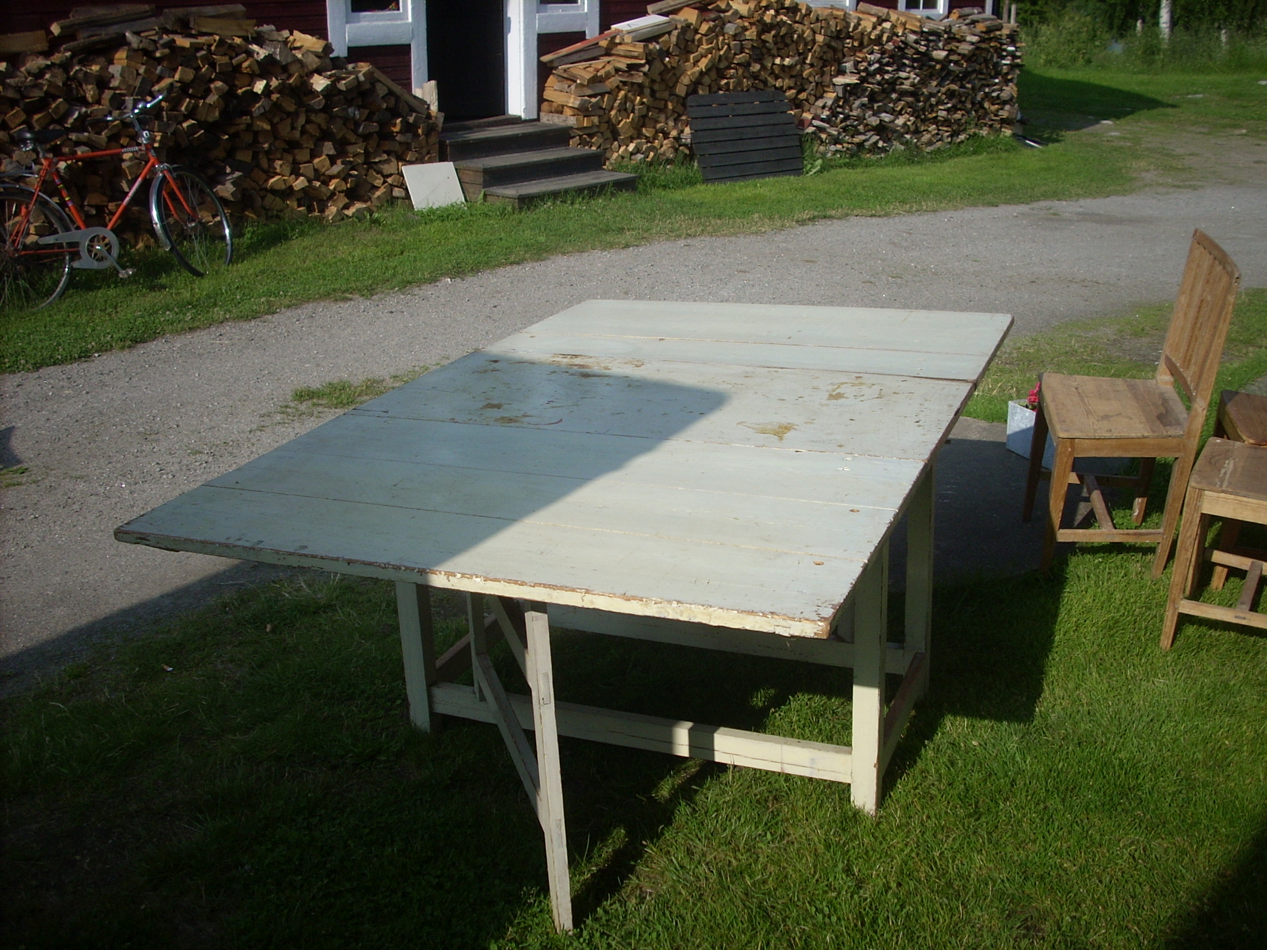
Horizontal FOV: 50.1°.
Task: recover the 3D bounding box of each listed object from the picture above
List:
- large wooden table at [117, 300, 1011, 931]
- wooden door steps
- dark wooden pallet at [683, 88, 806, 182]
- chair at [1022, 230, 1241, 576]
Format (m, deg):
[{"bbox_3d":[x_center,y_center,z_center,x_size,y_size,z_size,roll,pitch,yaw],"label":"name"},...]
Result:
[{"bbox_3d":[0.079,0.199,3.016,1.224,0.755,1.963,5,20,22],"label":"large wooden table"},{"bbox_3d":[-0.940,-2.635,11.381,1.391,0.514,1.401,17,26,39],"label":"wooden door steps"},{"bbox_3d":[0.970,-2.942,11.808,1.056,0.753,0.100,-12,3,-30],"label":"dark wooden pallet"},{"bbox_3d":[1.361,-0.181,3.791,0.411,0.931,0.449,3,27,8],"label":"chair"}]

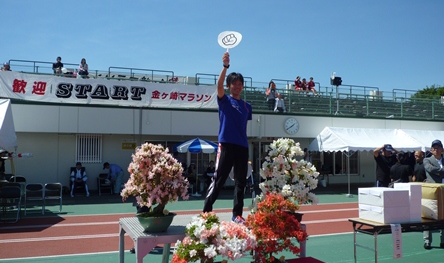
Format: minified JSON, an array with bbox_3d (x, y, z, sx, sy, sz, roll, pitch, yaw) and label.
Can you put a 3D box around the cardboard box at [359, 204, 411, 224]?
[{"bbox_3d":[2.163,1.083,5.643,0.410,0.205,0.440,1,-2,-22],"label":"cardboard box"}]

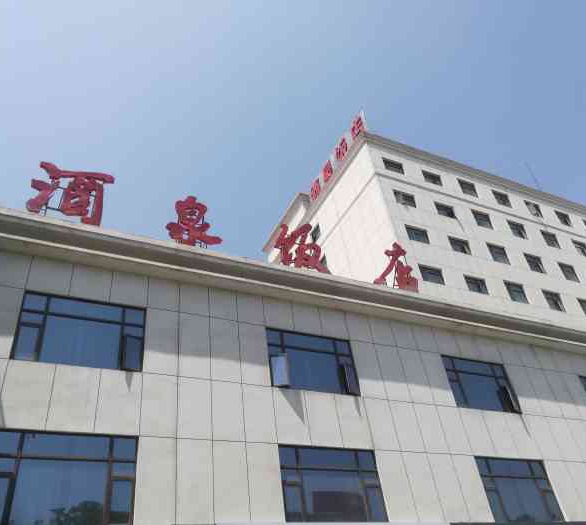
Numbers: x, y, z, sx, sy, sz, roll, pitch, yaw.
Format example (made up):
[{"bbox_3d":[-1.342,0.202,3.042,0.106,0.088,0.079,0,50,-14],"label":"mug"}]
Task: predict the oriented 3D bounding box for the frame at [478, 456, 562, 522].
[{"bbox_3d":[6.801,6.820,15.812,2.866,1.813,0.150,12,-43,-24],"label":"frame"}]

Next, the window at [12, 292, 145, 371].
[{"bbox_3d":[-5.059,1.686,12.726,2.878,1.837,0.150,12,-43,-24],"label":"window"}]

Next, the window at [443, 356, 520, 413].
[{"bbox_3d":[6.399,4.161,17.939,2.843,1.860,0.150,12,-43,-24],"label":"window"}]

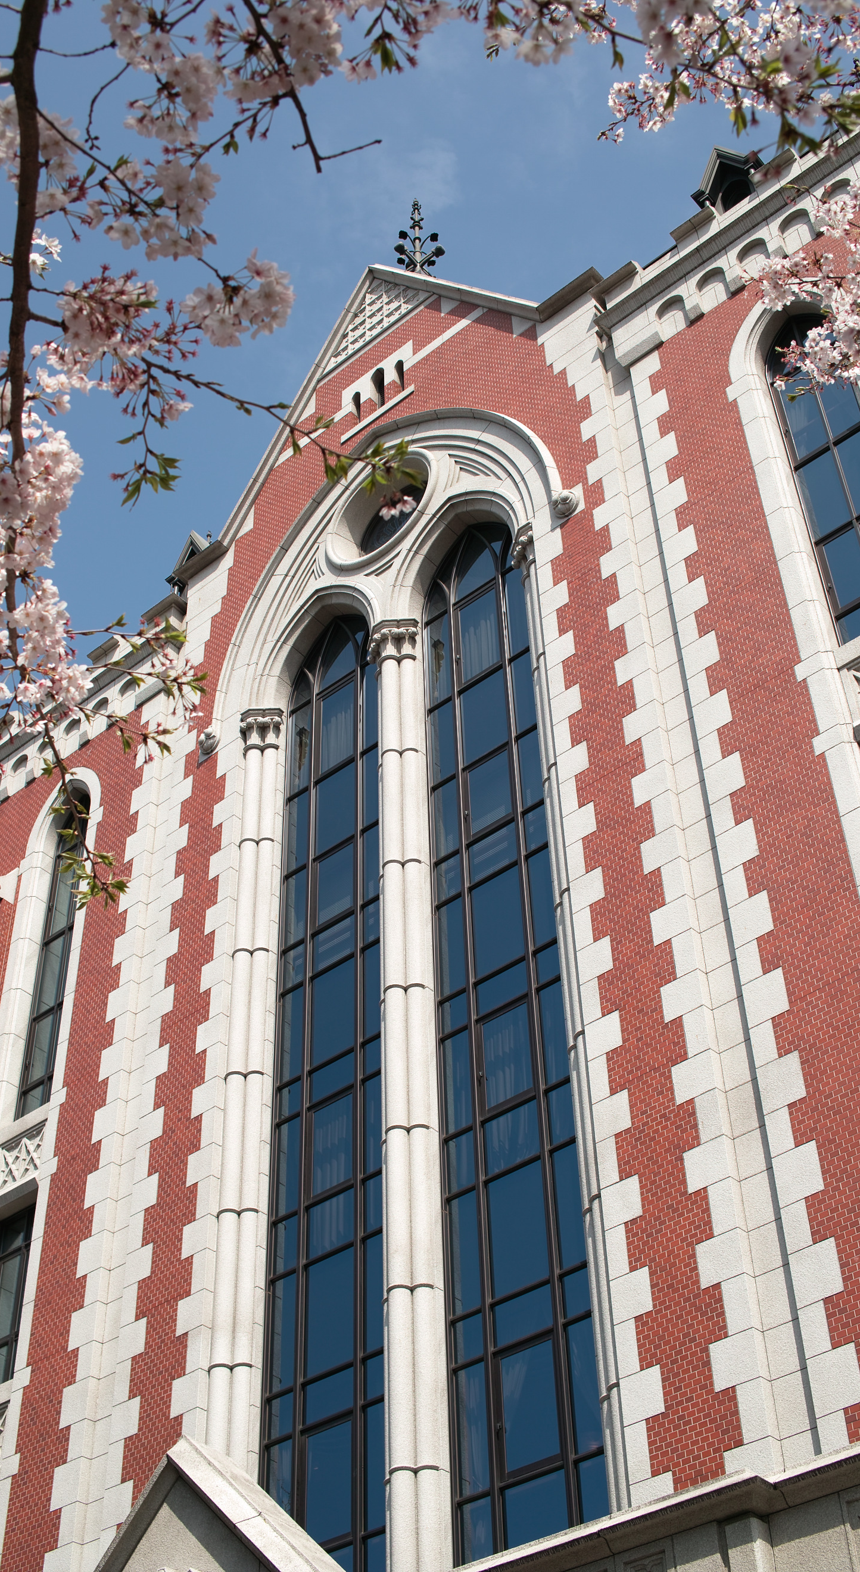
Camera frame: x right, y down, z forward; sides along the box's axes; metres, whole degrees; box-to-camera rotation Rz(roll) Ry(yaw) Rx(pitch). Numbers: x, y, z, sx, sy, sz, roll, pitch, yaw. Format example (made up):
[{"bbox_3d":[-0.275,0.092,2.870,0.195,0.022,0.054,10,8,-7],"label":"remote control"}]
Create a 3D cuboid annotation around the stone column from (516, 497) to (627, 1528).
[{"bbox_3d":[1.681,1.587,22.012,0.518,14.698,0.448,-31,-50,27],"label":"stone column"}]

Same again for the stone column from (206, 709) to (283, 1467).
[{"bbox_3d":[-2.535,4.134,24.570,0.518,14.698,0.448,-31,-50,27],"label":"stone column"}]

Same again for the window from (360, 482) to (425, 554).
[{"bbox_3d":[-0.510,-4.432,30.404,1.853,1.853,0.149,-31,-50,27],"label":"window"}]

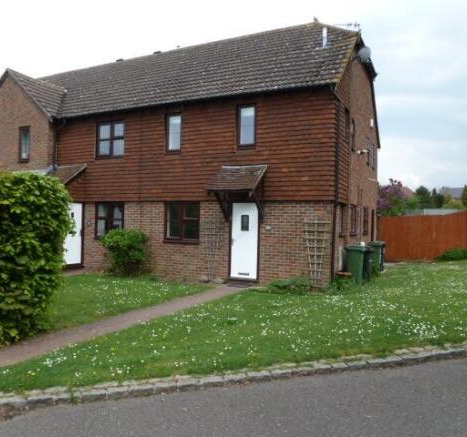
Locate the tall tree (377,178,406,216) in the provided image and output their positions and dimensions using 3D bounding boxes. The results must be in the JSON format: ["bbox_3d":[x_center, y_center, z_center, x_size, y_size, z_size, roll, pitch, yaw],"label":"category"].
[{"bbox_3d":[8.118,-0.079,20.980,2.300,4.000,2.300,1,-1,30],"label":"tall tree"}]

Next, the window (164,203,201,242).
[{"bbox_3d":[-1.436,0.121,11.357,1.180,1.160,0.100,1,-1,26],"label":"window"}]

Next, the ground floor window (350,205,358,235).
[{"bbox_3d":[3.550,0.073,11.970,0.100,0.880,1.180,1,-1,26],"label":"ground floor window"}]

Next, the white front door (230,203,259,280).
[{"bbox_3d":[0.311,0.591,10.496,0.760,1.980,0.070,1,-1,26],"label":"white front door"}]

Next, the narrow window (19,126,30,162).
[{"bbox_3d":[-7.114,-2.511,13.756,0.590,1.170,0.100,1,-1,26],"label":"narrow window"}]

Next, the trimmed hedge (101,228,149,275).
[{"bbox_3d":[-3.104,0.940,11.507,1.300,1.280,1.000,1,-1,26],"label":"trimmed hedge"}]

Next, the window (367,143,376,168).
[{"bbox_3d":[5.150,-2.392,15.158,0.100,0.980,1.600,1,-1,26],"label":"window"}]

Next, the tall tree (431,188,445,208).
[{"bbox_3d":[21.657,-0.693,42.976,1.800,5.000,1.800,1,-1,30],"label":"tall tree"}]

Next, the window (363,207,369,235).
[{"bbox_3d":[4.571,0.099,14.051,0.100,0.920,1.220,1,0,26],"label":"window"}]

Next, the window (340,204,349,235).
[{"bbox_3d":[2.939,0.034,10.700,0.100,0.850,0.900,1,-1,26],"label":"window"}]

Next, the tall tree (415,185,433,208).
[{"bbox_3d":[22.497,-0.886,47.969,2.100,6.188,2.100,1,-1,0],"label":"tall tree"}]

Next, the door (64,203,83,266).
[{"bbox_3d":[-5.100,0.504,12.993,0.780,2.000,0.080,1,-1,26],"label":"door"}]

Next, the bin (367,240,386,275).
[{"bbox_3d":[4.597,1.245,12.900,0.580,1.060,0.530,1,-1,26],"label":"bin"}]

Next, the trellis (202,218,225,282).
[{"bbox_3d":[-0.566,0.840,10.840,0.620,1.680,0.040,1,-1,26],"label":"trellis"}]

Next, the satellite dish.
[{"bbox_3d":[4.035,-5.032,12.400,0.460,0.480,0.250,1,-1,-18],"label":"satellite dish"}]

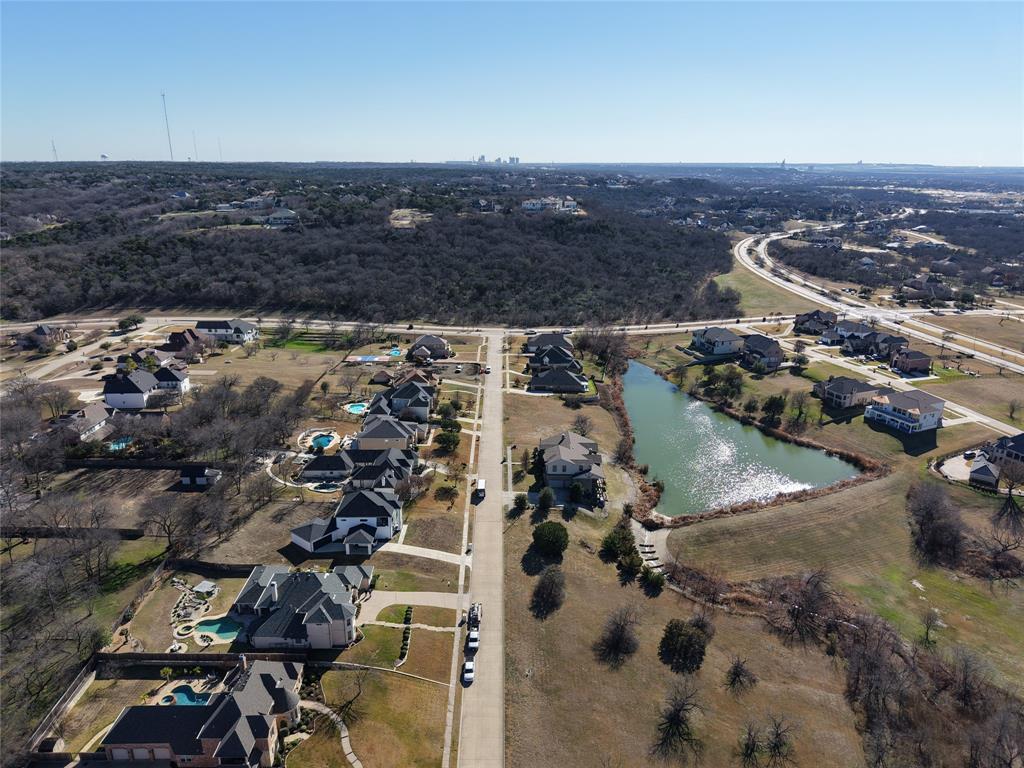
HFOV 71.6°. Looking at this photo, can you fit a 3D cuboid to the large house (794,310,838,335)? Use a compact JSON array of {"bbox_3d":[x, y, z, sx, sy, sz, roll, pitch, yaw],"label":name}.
[{"bbox_3d":[177.390,-36.170,413.150,17.000,10.300,19.000,-5,18,-17],"label":"large house"}]

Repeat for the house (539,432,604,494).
[{"bbox_3d":[19.220,23.980,237.520,20.000,10.300,35.000,0,17,-1],"label":"house"}]

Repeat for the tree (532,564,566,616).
[{"bbox_3d":[10.100,48.620,175.670,7.200,8.000,7.200,0,17,-1],"label":"tree"}]

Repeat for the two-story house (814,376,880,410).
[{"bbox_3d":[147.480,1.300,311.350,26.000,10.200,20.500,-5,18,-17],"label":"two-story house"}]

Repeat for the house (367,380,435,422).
[{"bbox_3d":[-48.120,8.190,310.070,27.000,11.300,25.500,0,17,-1],"label":"house"}]

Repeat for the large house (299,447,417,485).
[{"bbox_3d":[-53.180,28.530,238.290,37.000,10.500,23.000,0,17,-1],"label":"large house"}]

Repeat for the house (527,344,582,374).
[{"bbox_3d":[21.050,-14.480,359.080,26.000,11.000,25.000,0,17,-1],"label":"house"}]

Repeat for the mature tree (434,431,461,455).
[{"bbox_3d":[-22.760,20.190,254.710,8.300,7.000,8.300,0,17,0],"label":"mature tree"}]

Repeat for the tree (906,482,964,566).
[{"bbox_3d":[123.480,39.270,206.370,12.500,14.000,12.500,0,17,-1],"label":"tree"}]

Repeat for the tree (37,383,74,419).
[{"bbox_3d":[-191.720,7.630,296.740,13.600,13.600,13.600,0,17,0],"label":"tree"}]

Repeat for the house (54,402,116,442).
[{"bbox_3d":[-161.050,14.880,269.430,25.000,7.500,27.000,0,17,-1],"label":"house"}]

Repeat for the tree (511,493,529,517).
[{"bbox_3d":[2.720,36.190,219.440,4.180,5.440,4.180,0,17,0],"label":"tree"}]

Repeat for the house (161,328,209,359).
[{"bbox_3d":[-180.420,-25.730,397.150,24.000,8.500,24.000,0,17,-1],"label":"house"}]

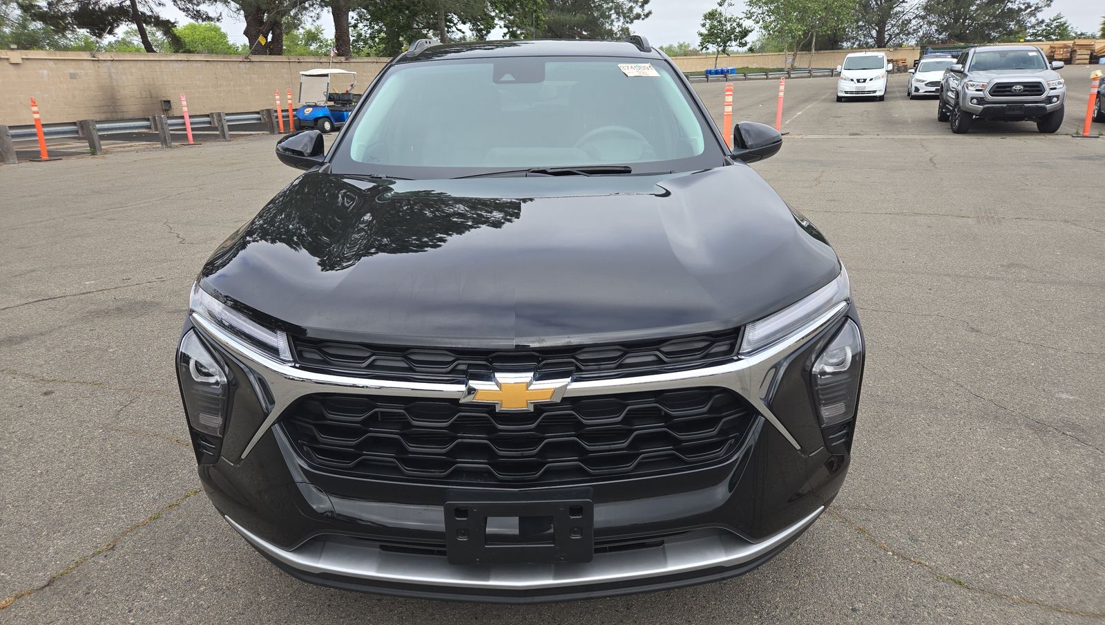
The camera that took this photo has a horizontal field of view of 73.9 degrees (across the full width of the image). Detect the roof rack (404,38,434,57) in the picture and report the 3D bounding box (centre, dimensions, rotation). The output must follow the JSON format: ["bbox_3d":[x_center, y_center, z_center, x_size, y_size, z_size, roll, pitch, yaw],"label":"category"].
[{"bbox_3d":[-0.653,-1.426,4.002,0.080,0.100,1.500,-1,18,0],"label":"roof rack"}]

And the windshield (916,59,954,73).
[{"bbox_3d":[14.925,-9.506,28.434,1.380,0.460,0.800,6,20,21],"label":"windshield"}]

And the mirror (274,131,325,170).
[{"bbox_3d":[-1.023,-0.658,2.979,0.205,0.160,0.165,-1,18,0],"label":"mirror"}]

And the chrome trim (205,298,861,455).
[{"bbox_3d":[-0.075,0.179,1.669,1.600,0.300,0.340,-1,18,0],"label":"chrome trim"}]

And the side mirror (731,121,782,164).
[{"bbox_3d":[0.827,-0.688,2.979,0.205,0.160,0.165,-1,18,0],"label":"side mirror"}]

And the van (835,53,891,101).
[{"bbox_3d":[12.807,-9.677,30.118,1.900,1.870,4.720,7,20,23],"label":"van"}]

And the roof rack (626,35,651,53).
[{"bbox_3d":[0.445,-1.505,4.216,0.090,0.110,1.700,-1,18,0],"label":"roof rack"}]

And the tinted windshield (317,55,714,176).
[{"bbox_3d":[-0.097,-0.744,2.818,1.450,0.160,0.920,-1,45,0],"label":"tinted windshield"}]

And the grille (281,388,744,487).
[{"bbox_3d":[-0.073,0.254,1.567,1.040,0.200,0.140,-1,18,0],"label":"grille"}]

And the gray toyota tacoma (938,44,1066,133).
[{"bbox_3d":[10.246,-5.210,16.962,1.980,1.790,5.380,6,20,21],"label":"gray toyota tacoma"}]

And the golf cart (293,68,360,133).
[{"bbox_3d":[-6.259,-6.062,21.000,1.200,1.760,2.350,6,20,21],"label":"golf cart"}]

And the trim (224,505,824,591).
[{"bbox_3d":[-0.069,0.516,1.717,1.500,0.130,0.270,-1,18,0],"label":"trim"}]

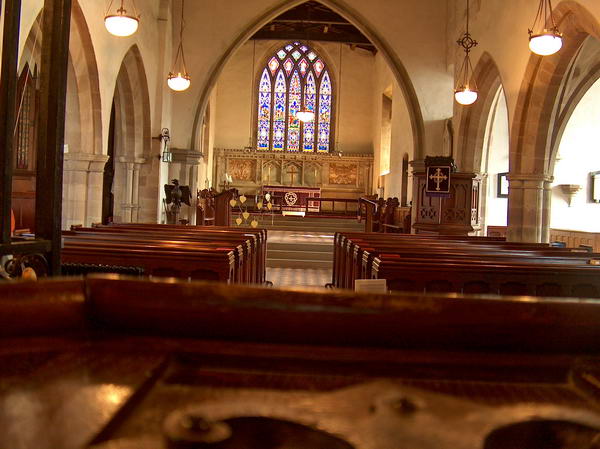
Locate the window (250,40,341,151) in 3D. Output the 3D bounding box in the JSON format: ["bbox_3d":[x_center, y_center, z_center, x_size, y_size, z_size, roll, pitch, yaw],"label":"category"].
[{"bbox_3d":[-0.177,-5.053,25.200,3.350,4.200,0.350,2,2,0],"label":"window"}]

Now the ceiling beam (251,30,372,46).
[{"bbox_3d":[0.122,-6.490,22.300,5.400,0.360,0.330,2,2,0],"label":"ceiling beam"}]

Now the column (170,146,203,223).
[{"bbox_3d":[-2.546,-0.566,14.500,0.720,2.300,0.750,2,2,0],"label":"column"}]

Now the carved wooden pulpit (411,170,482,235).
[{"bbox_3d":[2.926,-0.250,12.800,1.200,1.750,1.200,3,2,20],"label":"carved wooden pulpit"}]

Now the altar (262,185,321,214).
[{"bbox_3d":[-0.306,-0.925,24.500,2.150,0.980,0.800,2,2,0],"label":"altar"}]

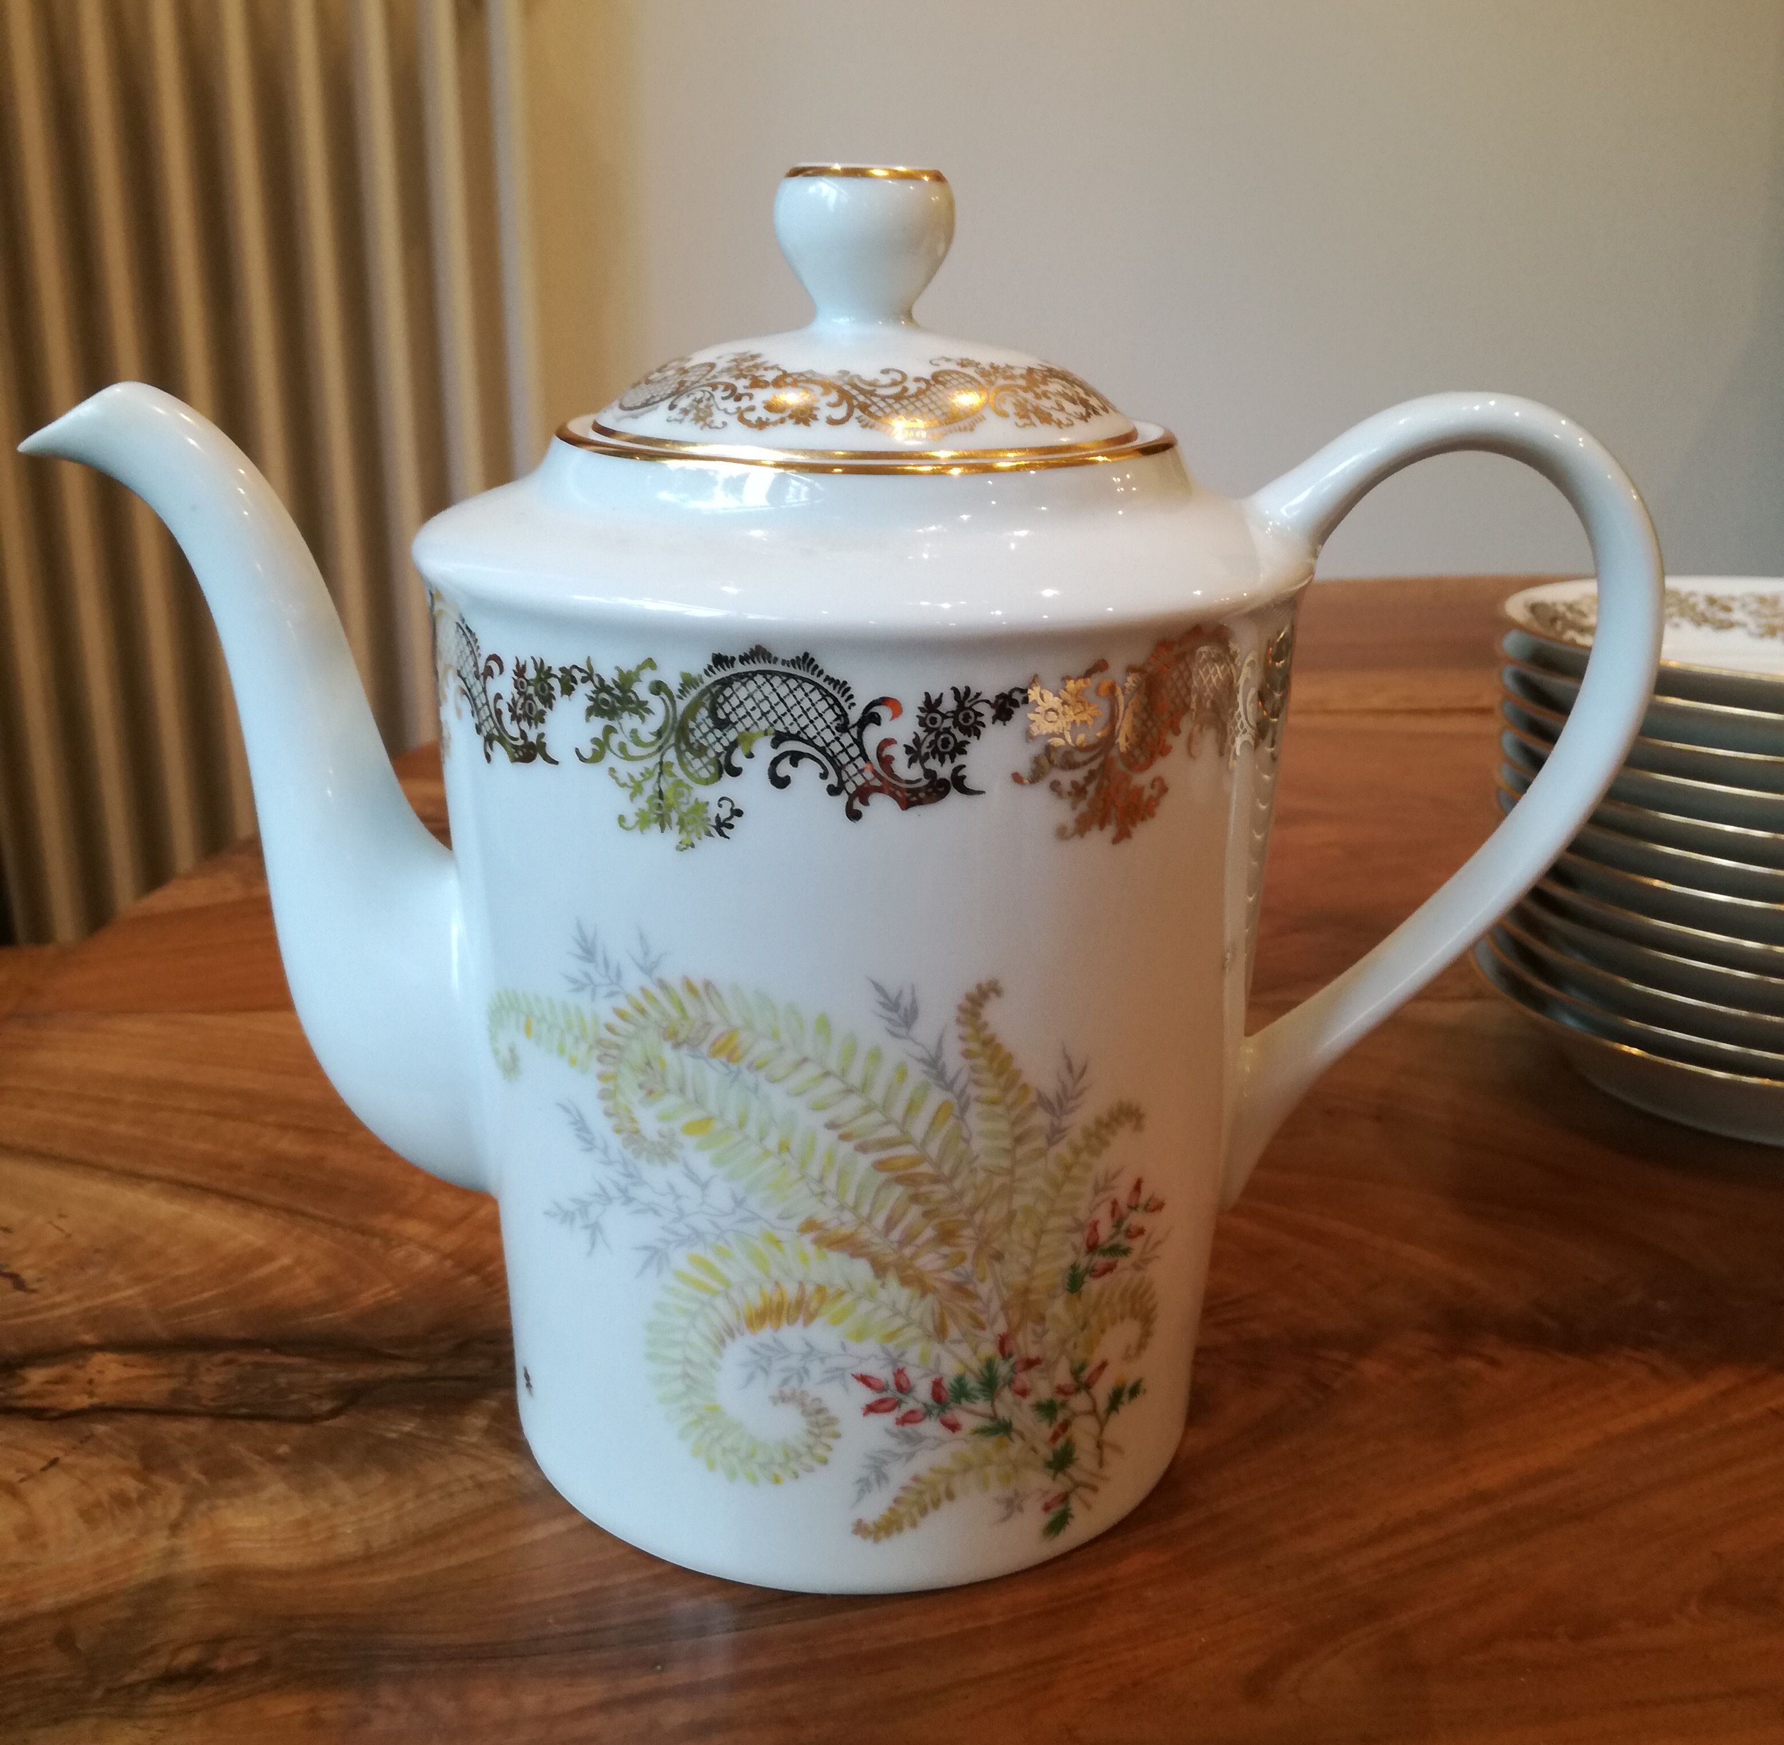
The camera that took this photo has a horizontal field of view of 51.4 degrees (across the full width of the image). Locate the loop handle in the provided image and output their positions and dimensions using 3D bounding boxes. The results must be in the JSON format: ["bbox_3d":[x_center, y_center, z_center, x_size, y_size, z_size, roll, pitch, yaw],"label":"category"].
[{"bbox_3d":[0.090,-0.006,0.307,0.064,0.143,0.014,2,19,5],"label":"loop handle"}]

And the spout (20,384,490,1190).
[{"bbox_3d":[-0.107,-0.011,0.324,0.076,0.145,0.037,2,19,5],"label":"spout"}]

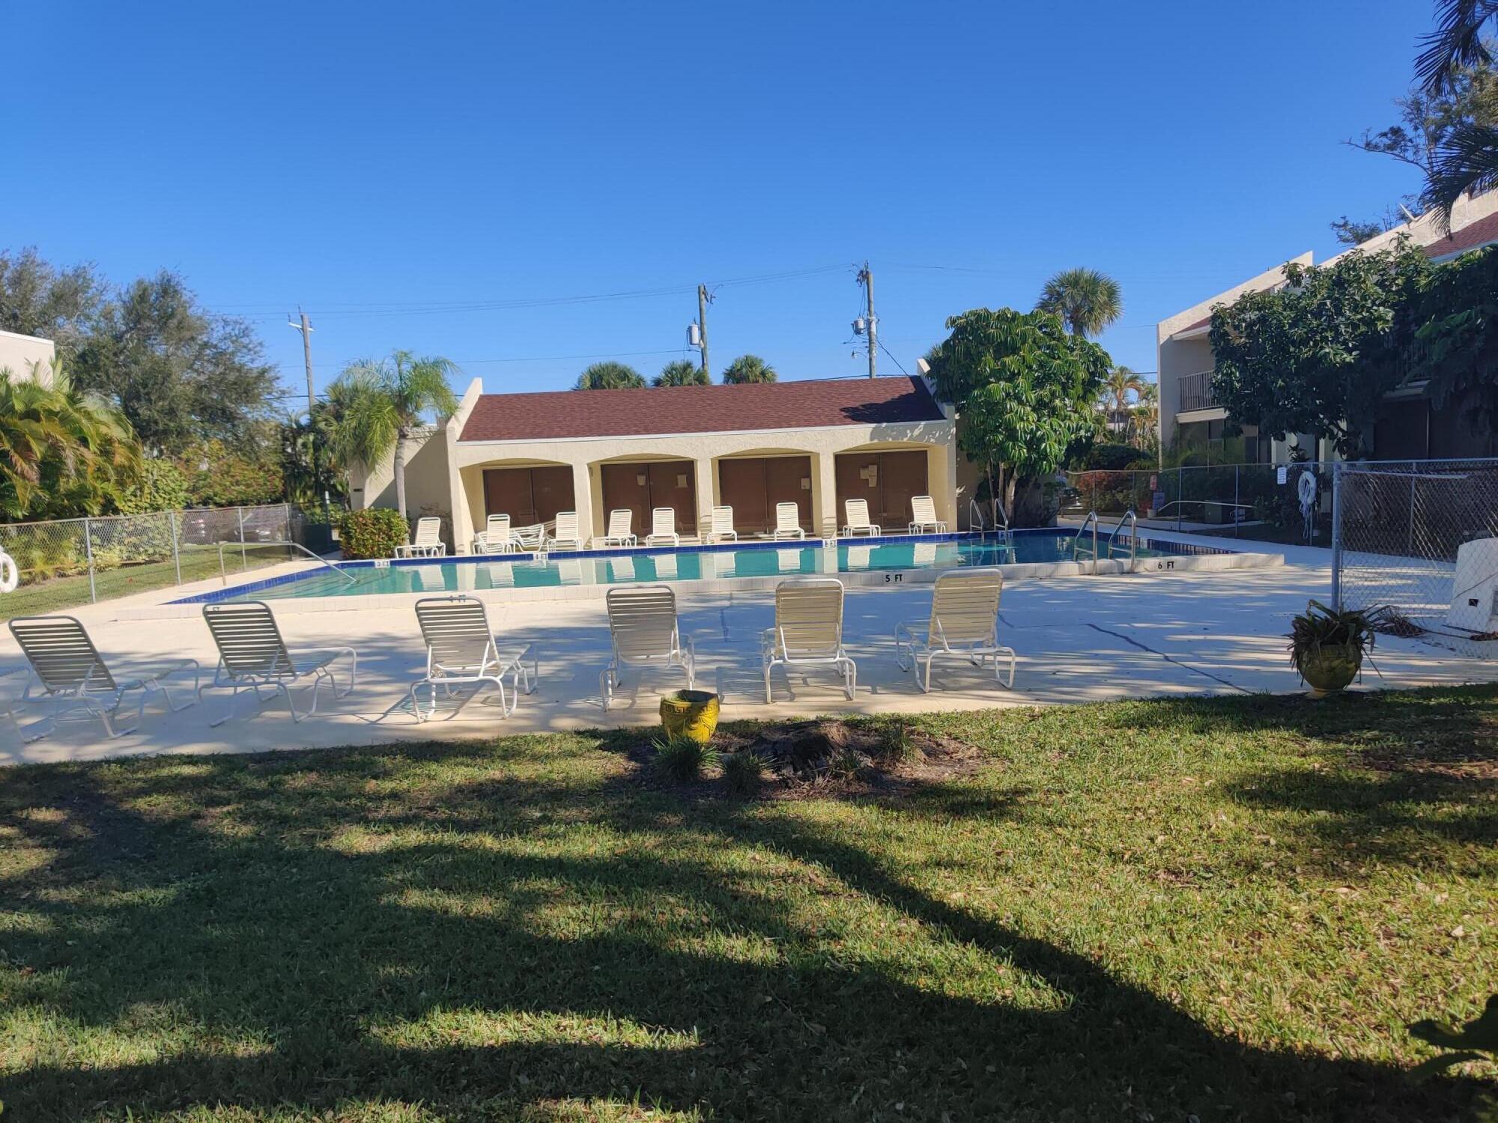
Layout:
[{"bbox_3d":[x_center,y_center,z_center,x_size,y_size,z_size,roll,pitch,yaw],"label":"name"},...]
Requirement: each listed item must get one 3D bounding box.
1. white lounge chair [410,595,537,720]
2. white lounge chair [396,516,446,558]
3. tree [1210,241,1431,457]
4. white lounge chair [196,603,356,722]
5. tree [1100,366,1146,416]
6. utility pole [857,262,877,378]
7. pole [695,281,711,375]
[{"bbox_3d":[-2.170,0.681,9.374,0.670,0.960,1.530,-2,4,1],"label":"white lounge chair"},{"bbox_3d":[-7.605,-0.477,27.118,0.680,0.950,1.450,-2,4,5],"label":"white lounge chair"},{"bbox_3d":[10.345,-3.012,21.144,3.600,5.200,3.600,-3,4,-1],"label":"tree"},{"bbox_3d":[-3.762,0.723,9.360,0.680,0.950,1.450,-2,4,0],"label":"white lounge chair"},{"bbox_3d":[14.705,-5.041,45.798,1.800,5.237,1.800,-2,4,0],"label":"tree"},{"bbox_3d":[5.379,-7.604,50.584,0.700,10.418,0.600,-2,4,0],"label":"utility pole"},{"bbox_3d":[-1.933,-7.462,53.580,0.650,10.313,0.550,-2,4,0],"label":"pole"}]

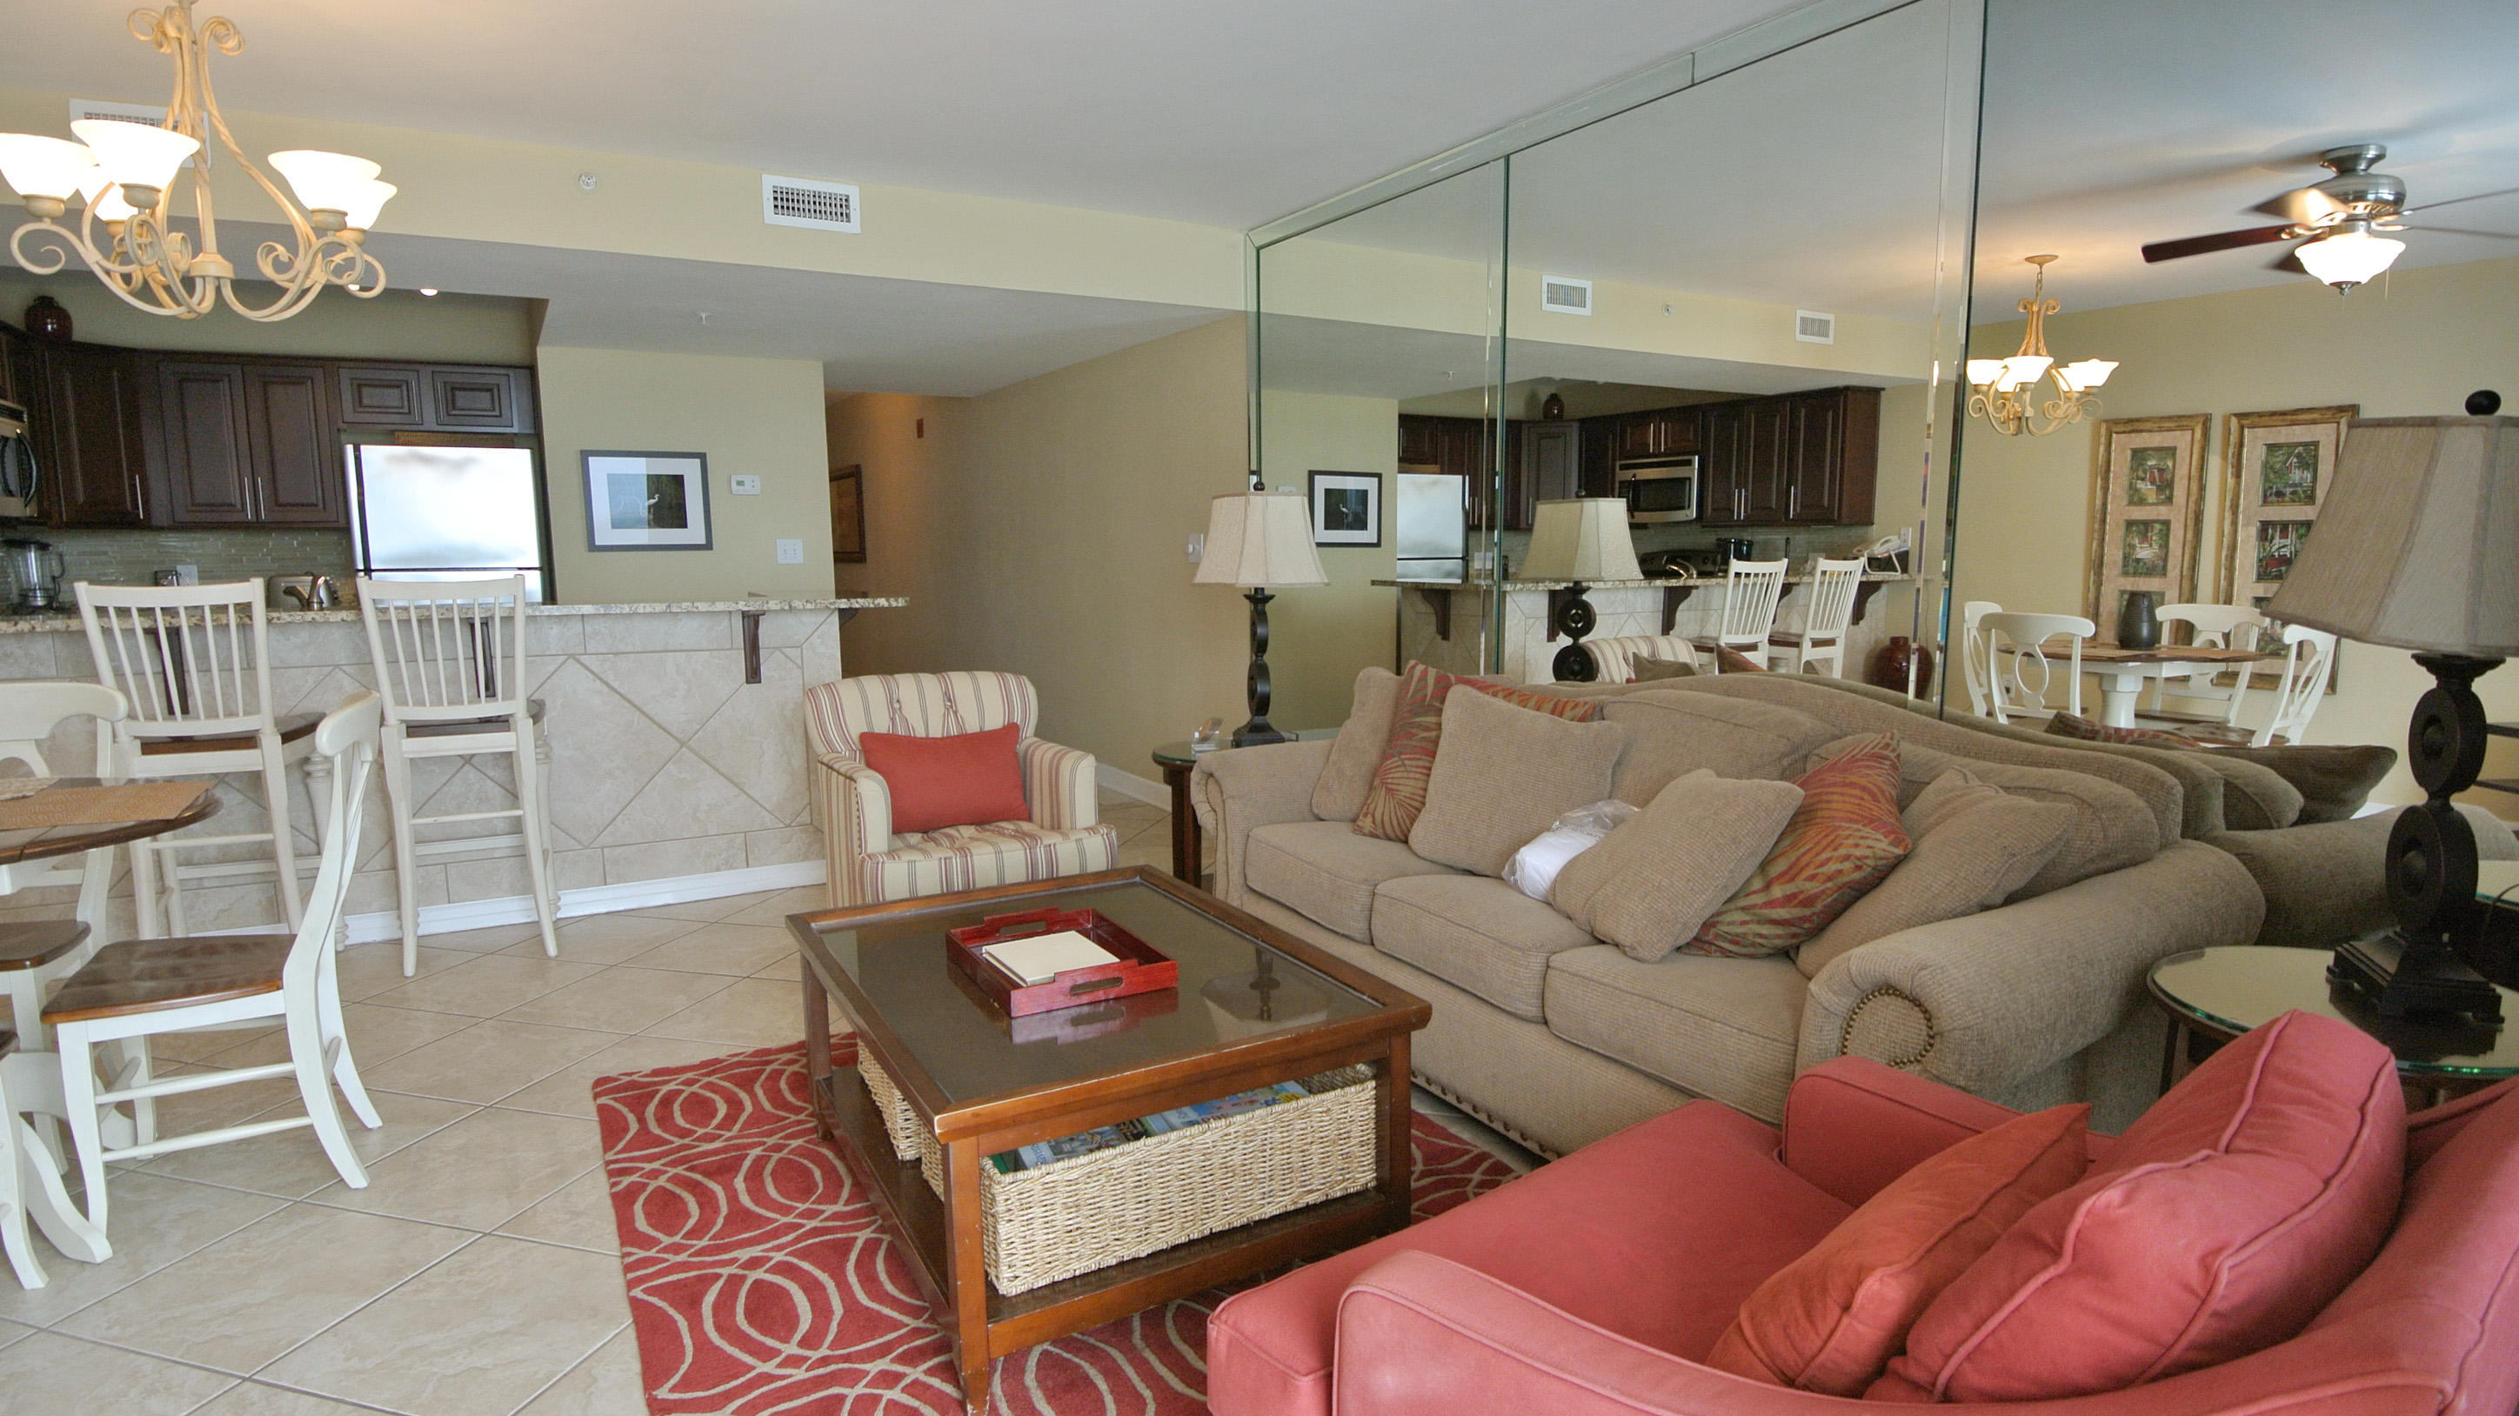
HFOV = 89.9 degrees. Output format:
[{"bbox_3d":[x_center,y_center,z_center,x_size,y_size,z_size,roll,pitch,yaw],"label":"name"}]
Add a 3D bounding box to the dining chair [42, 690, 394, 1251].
[{"bbox_3d":[-2.064,0.483,2.546,0.520,0.945,0.455,-4,8,-27],"label":"dining chair"}]

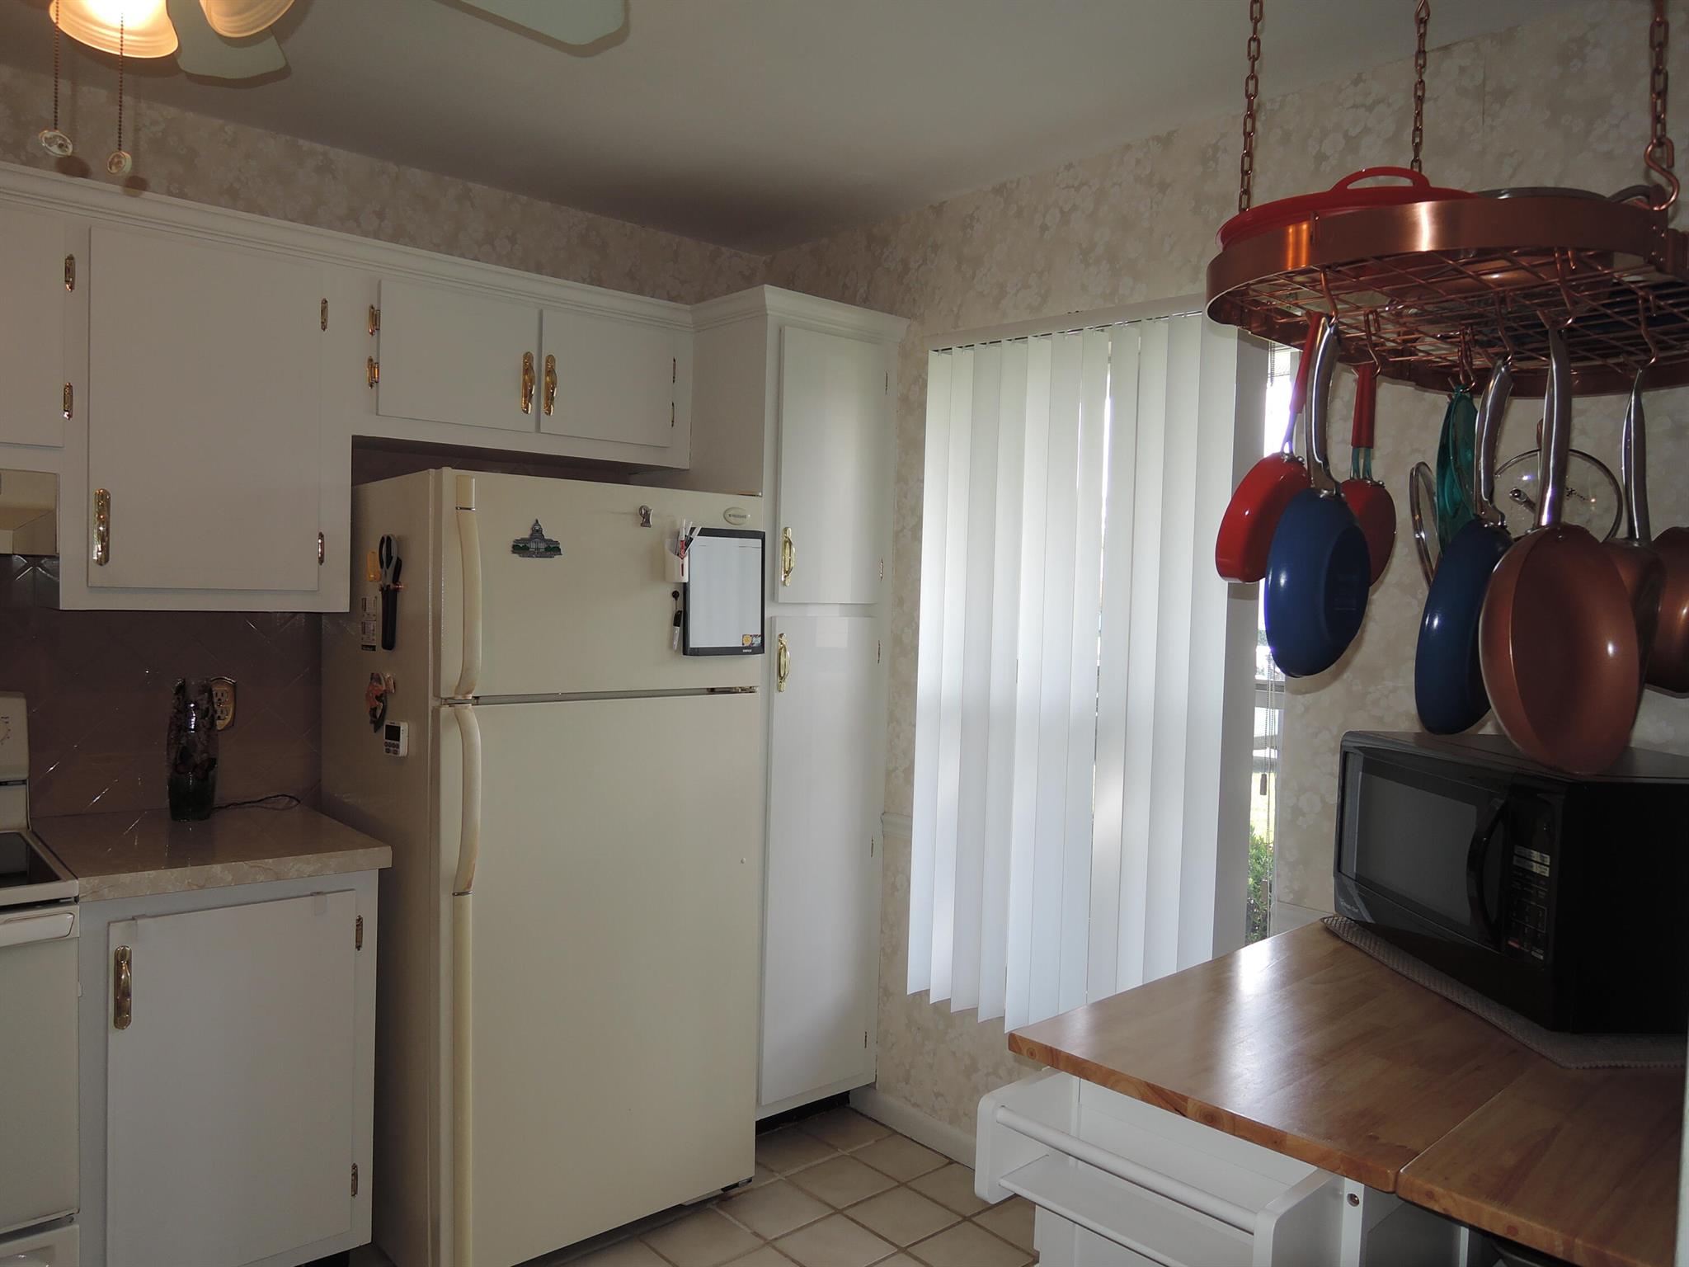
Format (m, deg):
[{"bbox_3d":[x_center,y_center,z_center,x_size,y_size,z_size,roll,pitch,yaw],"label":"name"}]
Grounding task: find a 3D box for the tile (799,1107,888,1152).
[{"bbox_3d":[0.002,1.338,3.151,0.171,0.010,0.190,0,2,-42],"label":"tile"}]

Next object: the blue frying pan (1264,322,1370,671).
[{"bbox_3d":[0.490,-0.135,1.180,0.060,0.365,0.195,10,10,43],"label":"blue frying pan"}]

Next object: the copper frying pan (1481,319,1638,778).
[{"bbox_3d":[0.698,-0.080,1.150,0.240,0.440,0.075,8,-10,-33],"label":"copper frying pan"}]

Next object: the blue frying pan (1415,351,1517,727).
[{"bbox_3d":[0.721,-0.097,1.310,0.238,0.425,0.060,-1,10,-44],"label":"blue frying pan"}]

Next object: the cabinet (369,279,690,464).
[{"bbox_3d":[-0.804,-0.611,2.910,0.838,0.346,0.286,0,2,-42],"label":"cabinet"}]

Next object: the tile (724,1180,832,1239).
[{"bbox_3d":[-0.160,1.347,2.731,0.200,0.010,0.200,0,2,-42],"label":"tile"}]

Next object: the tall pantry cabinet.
[{"bbox_3d":[-0.230,0.205,3.226,0.429,2.106,0.573,0,2,-42],"label":"tall pantry cabinet"}]

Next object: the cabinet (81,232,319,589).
[{"bbox_3d":[-1.342,-0.430,2.430,0.446,0.690,0.281,0,2,-42],"label":"cabinet"}]

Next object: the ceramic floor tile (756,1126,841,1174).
[{"bbox_3d":[-0.141,1.339,3.021,0.200,0.010,0.190,0,2,-42],"label":"ceramic floor tile"}]

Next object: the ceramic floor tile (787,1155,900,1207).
[{"bbox_3d":[-0.005,1.346,2.870,0.200,0.010,0.200,0,2,-42],"label":"ceramic floor tile"}]

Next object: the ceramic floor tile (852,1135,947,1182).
[{"bbox_3d":[0.137,1.345,2.999,0.167,0.010,0.200,0,2,-42],"label":"ceramic floor tile"}]

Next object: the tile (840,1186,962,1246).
[{"bbox_3d":[0.135,1.353,2.716,0.200,0.010,0.200,0,2,-42],"label":"tile"}]

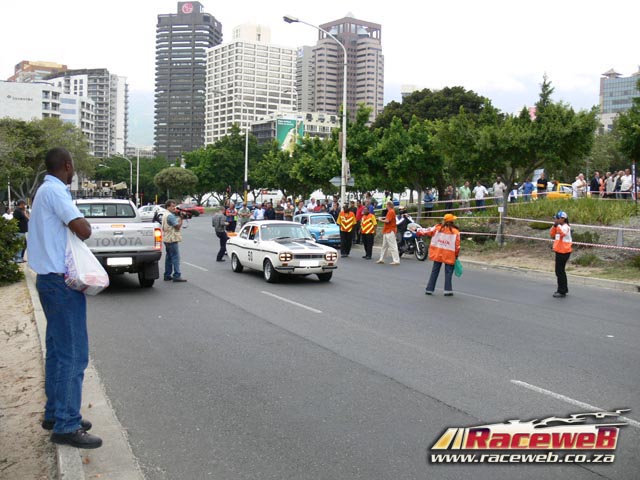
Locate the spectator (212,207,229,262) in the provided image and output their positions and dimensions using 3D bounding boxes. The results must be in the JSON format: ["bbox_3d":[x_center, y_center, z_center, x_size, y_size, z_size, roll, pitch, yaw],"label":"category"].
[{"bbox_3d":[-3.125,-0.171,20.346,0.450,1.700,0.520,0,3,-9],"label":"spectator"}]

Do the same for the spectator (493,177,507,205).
[{"bbox_3d":[8.416,-2.110,30.552,0.550,1.770,0.400,2,3,12],"label":"spectator"}]

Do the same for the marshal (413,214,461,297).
[{"bbox_3d":[2.260,0.265,12.500,0.920,1.600,0.420,1,3,8],"label":"marshal"}]

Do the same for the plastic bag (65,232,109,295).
[{"bbox_3d":[-1.461,0.147,4.050,0.250,0.380,0.200,-2,4,-30],"label":"plastic bag"}]

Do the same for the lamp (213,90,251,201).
[{"bbox_3d":[-6.336,-5.775,45.277,2.750,9.400,0.350,0,4,-22],"label":"lamp"}]

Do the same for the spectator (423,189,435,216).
[{"bbox_3d":[5.387,-1.737,32.046,0.520,1.720,0.360,-1,3,-18],"label":"spectator"}]

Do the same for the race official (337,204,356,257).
[{"bbox_3d":[0.836,-0.306,21.347,0.550,1.760,0.340,0,3,3],"label":"race official"}]

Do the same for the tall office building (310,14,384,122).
[{"bbox_3d":[17.478,-76.843,390.000,32.000,117.000,32.000,-2,4,-40],"label":"tall office building"}]

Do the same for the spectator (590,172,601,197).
[{"bbox_3d":[12.123,-2.099,28.548,0.500,1.750,0.360,-2,4,-45],"label":"spectator"}]

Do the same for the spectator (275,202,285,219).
[{"bbox_3d":[-2.107,-1.099,33.548,0.500,1.740,0.360,1,3,0],"label":"spectator"}]

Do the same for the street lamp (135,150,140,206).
[{"bbox_3d":[-19.829,-6.255,70.215,0.500,7.300,0.350,0,4,-25],"label":"street lamp"}]

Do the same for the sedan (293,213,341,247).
[{"bbox_3d":[-0.243,-0.242,24.685,1.500,1.420,3.950,-1,3,-25],"label":"sedan"}]

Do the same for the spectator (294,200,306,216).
[{"bbox_3d":[-0.826,-0.780,27.347,0.520,1.750,0.340,1,3,9],"label":"spectator"}]

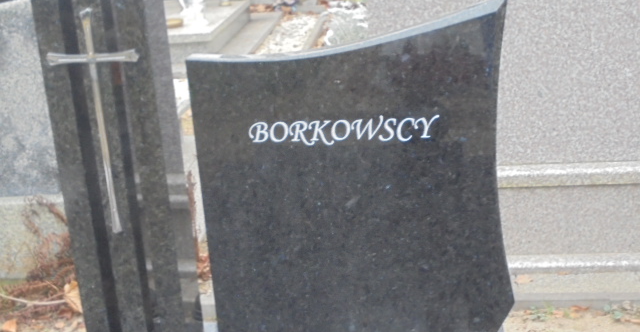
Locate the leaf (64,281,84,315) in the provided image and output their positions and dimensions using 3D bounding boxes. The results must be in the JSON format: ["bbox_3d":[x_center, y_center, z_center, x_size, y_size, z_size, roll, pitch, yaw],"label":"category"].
[{"bbox_3d":[-0.687,0.371,2.557,0.075,0.085,0.050,-1,18,9],"label":"leaf"}]

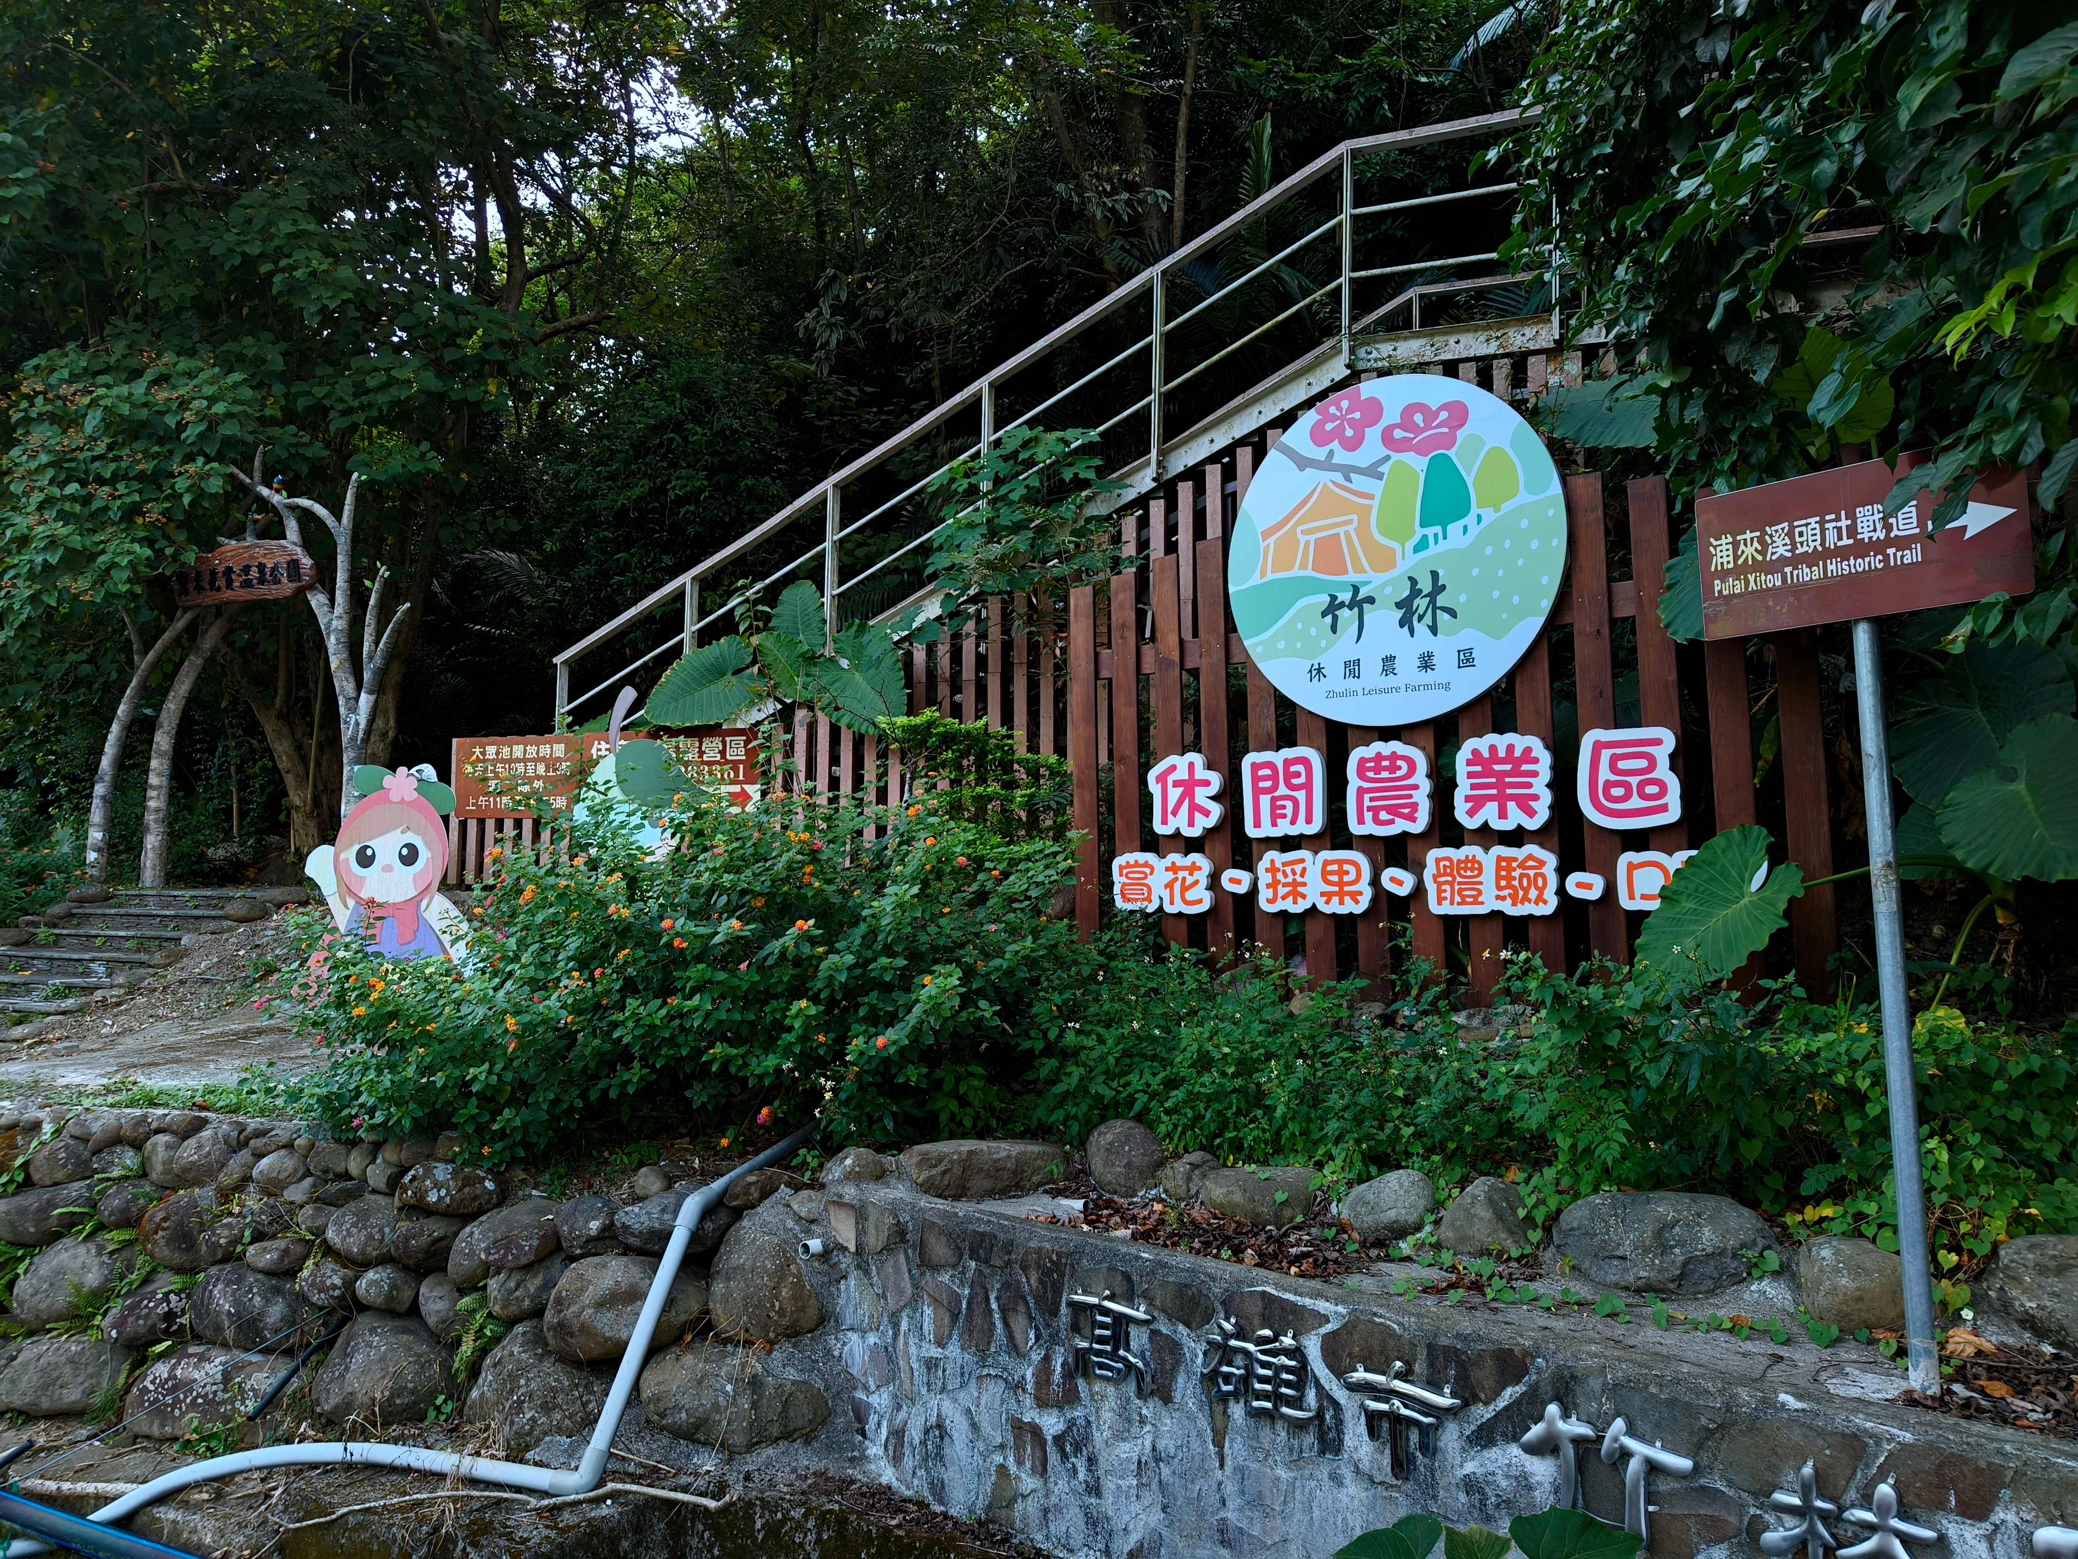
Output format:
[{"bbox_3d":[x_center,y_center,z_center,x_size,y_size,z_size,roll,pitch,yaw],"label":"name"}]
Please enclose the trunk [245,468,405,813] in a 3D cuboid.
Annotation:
[{"bbox_3d":[-5.341,-0.789,10.785,1.150,3.189,0.600,-2,-8,18],"label":"trunk"}]

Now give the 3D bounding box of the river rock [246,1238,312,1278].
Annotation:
[{"bbox_3d":[-3.192,2.003,6.047,0.270,0.165,0.200,-1,-7,9],"label":"river rock"}]

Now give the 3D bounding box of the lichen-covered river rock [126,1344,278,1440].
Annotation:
[{"bbox_3d":[-3.269,2.387,5.627,0.592,0.338,0.381,-1,-5,12],"label":"lichen-covered river rock"}]

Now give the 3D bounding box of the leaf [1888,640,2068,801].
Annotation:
[{"bbox_3d":[3.105,-0.153,4.756,0.600,0.634,0.250,-3,-8,24],"label":"leaf"}]

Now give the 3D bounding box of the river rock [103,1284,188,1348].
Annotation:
[{"bbox_3d":[-3.535,2.122,5.701,0.320,0.241,0.236,-1,-5,12],"label":"river rock"}]

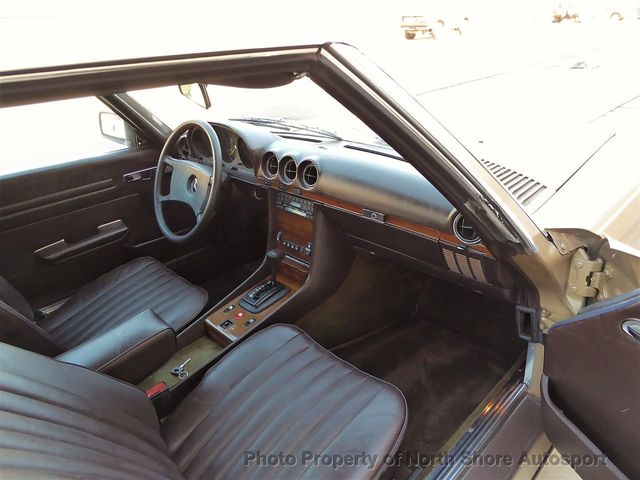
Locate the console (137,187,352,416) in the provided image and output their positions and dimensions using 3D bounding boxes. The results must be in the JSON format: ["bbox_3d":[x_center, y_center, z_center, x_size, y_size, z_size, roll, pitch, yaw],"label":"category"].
[{"bbox_3d":[-0.278,0.143,1.370,0.240,0.420,0.720,21,35,41],"label":"console"}]

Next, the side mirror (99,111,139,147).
[{"bbox_3d":[-0.791,-0.438,1.832,0.190,0.120,0.090,11,29,28],"label":"side mirror"}]

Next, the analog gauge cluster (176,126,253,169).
[{"bbox_3d":[-0.383,-0.353,1.698,0.475,0.150,0.070,21,27,41],"label":"analog gauge cluster"}]

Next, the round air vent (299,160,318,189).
[{"bbox_3d":[-0.027,-0.197,1.374,0.080,0.080,0.040,21,35,41],"label":"round air vent"}]

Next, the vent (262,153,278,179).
[{"bbox_3d":[-0.150,-0.241,1.489,0.080,0.080,0.040,21,35,41],"label":"vent"}]

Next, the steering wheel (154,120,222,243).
[{"bbox_3d":[-0.440,-0.199,1.565,0.407,0.407,0.090,21,9,41],"label":"steering wheel"}]

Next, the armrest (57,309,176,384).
[{"bbox_3d":[-0.548,0.322,1.227,0.150,0.120,0.310,21,35,41],"label":"armrest"}]

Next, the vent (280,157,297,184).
[{"bbox_3d":[-0.089,-0.218,1.432,0.080,0.080,0.040,21,35,41],"label":"vent"}]

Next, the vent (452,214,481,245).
[{"bbox_3d":[0.341,-0.028,1.052,0.080,0.080,0.040,21,35,41],"label":"vent"}]

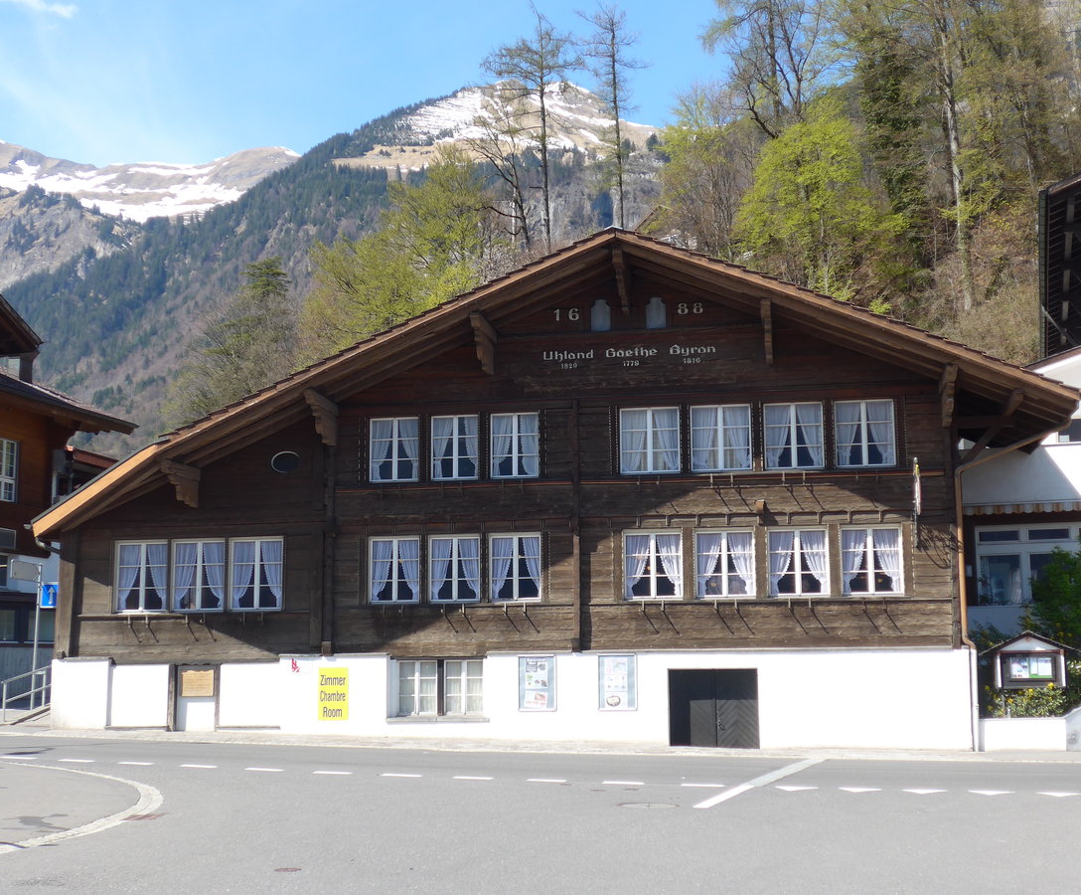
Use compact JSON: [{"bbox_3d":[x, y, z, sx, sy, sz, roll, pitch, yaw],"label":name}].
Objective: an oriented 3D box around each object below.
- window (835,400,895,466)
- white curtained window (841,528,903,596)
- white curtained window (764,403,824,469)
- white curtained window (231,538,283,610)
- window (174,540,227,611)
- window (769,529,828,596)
[{"bbox_3d":[5.947,-0.254,29.023,1.057,1.208,0.130,-2,-9,11],"label":"window"},{"bbox_3d":[5.940,2.021,28.398,1.066,1.239,0.120,-2,-9,11],"label":"white curtained window"},{"bbox_3d":[4.633,-0.217,28.993,1.051,1.182,0.120,-2,-9,11],"label":"white curtained window"},{"bbox_3d":[-5.509,2.449,30.638,1.071,1.380,0.120,-2,-9,11],"label":"white curtained window"},{"bbox_3d":[-6.685,2.507,31.145,1.081,1.380,0.130,-2,-9,11],"label":"window"},{"bbox_3d":[4.656,2.060,28.650,1.069,1.241,0.120,-2,-9,11],"label":"window"}]

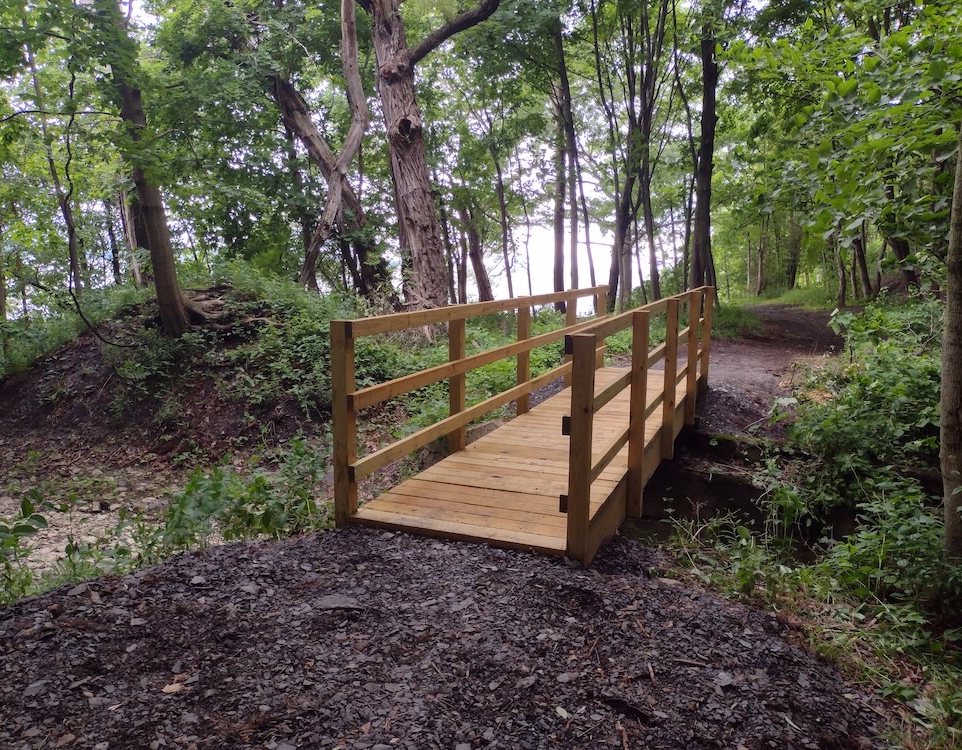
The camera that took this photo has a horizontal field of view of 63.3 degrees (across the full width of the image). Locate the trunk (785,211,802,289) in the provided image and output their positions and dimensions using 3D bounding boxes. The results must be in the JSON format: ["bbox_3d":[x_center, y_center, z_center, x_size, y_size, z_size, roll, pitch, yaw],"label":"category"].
[{"bbox_3d":[11.541,-4.625,28.806,0.429,2.846,0.429,1,8,22],"label":"trunk"}]

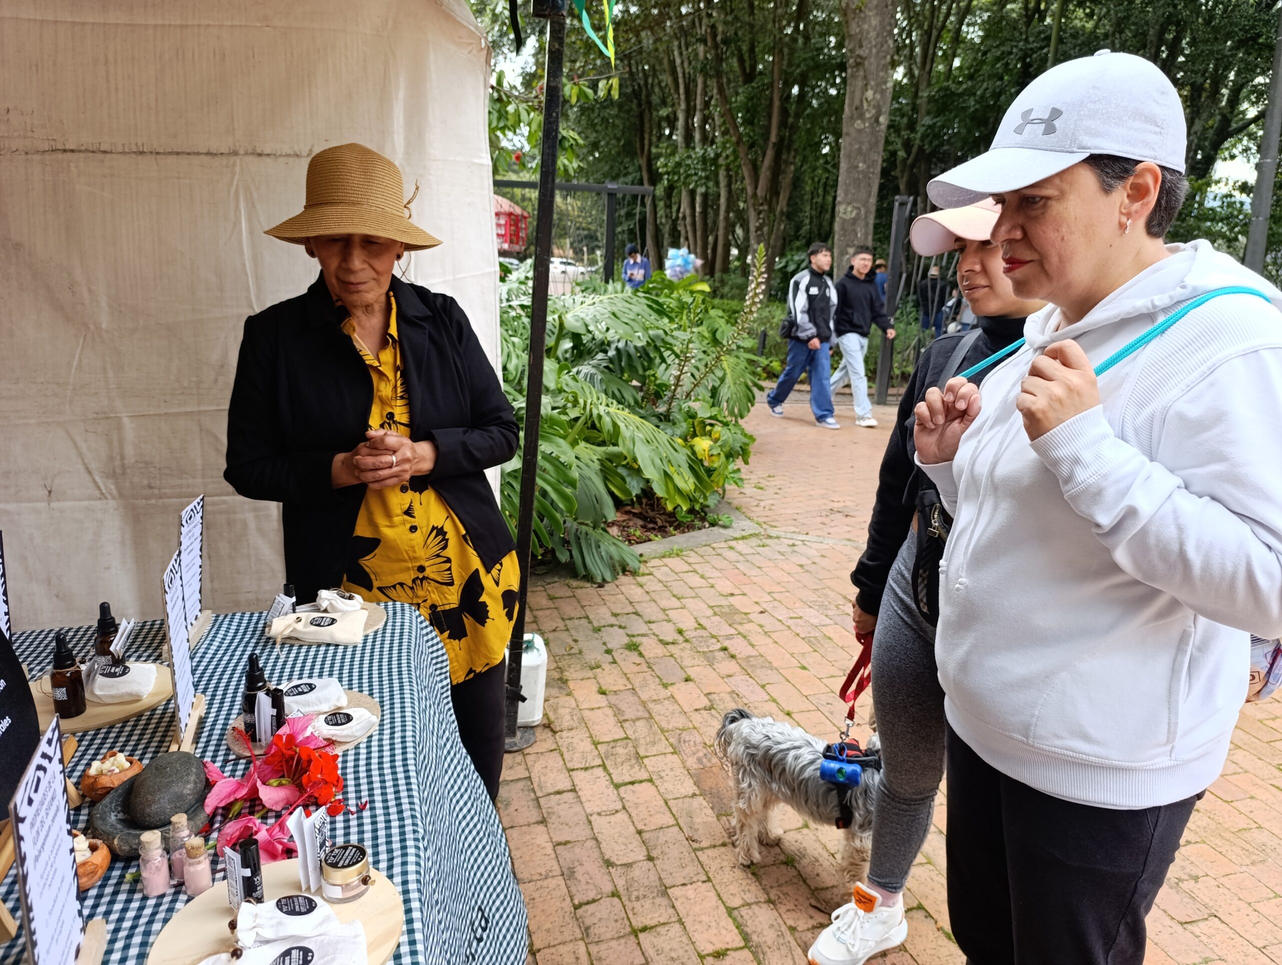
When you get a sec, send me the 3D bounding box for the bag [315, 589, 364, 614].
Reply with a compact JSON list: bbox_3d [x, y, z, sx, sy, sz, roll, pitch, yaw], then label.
[{"bbox_3d":[-0.469,0.184,1.325,0.073,0.027,0.055,1,13,-3],"label":"bag"}]

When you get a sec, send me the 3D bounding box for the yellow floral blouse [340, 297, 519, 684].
[{"bbox_3d":[-0.436,0.022,1.556,0.420,0.710,0.280,-6,15,-30],"label":"yellow floral blouse"}]

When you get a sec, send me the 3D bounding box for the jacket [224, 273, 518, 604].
[{"bbox_3d":[-0.484,-0.055,1.549,0.500,0.640,0.340,-6,15,-29],"label":"jacket"}]

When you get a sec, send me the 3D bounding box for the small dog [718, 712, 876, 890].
[{"bbox_3d":[0.423,0.708,1.942,0.480,0.400,0.200,7,14,24],"label":"small dog"}]

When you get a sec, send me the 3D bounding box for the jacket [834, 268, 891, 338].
[{"bbox_3d":[2.152,-1.737,8.228,0.520,0.660,0.410,-10,17,-41],"label":"jacket"}]

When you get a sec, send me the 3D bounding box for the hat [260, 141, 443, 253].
[{"bbox_3d":[-0.487,-0.488,1.435,0.305,0.170,0.315,-6,17,-19],"label":"hat"}]

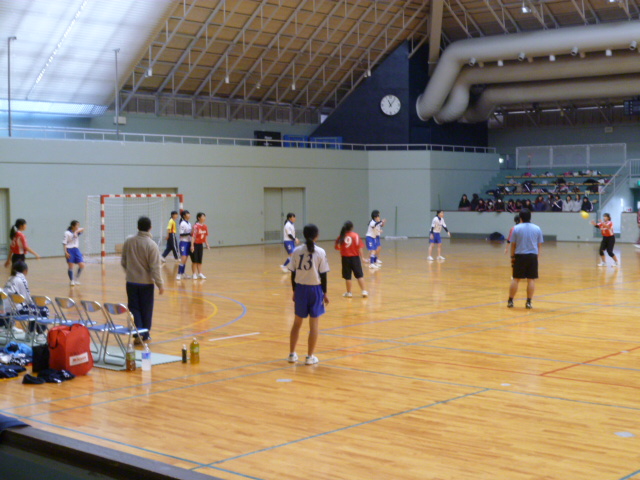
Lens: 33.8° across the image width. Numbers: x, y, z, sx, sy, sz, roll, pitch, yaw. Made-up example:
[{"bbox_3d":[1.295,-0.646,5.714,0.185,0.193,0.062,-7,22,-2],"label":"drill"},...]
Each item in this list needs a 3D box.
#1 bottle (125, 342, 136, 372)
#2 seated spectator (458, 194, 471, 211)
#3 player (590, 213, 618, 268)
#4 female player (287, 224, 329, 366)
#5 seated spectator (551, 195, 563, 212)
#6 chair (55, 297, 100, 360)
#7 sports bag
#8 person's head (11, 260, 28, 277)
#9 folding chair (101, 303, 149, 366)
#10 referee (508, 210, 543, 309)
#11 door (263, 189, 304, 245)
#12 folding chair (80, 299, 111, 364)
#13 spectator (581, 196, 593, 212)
[{"bbox_3d":[-2.208,1.368,12.300,0.105,0.310,0.100,-1,3,-3],"label":"bottle"},{"bbox_3d":[6.289,-1.304,45.862,0.520,1.270,0.700,2,3,42],"label":"seated spectator"},{"bbox_3d":[7.812,-0.042,28.829,0.680,1.450,0.520,-3,3,-40],"label":"player"},{"bbox_3d":[-0.161,0.666,12.765,0.500,1.680,0.360,0,3,20],"label":"female player"},{"bbox_3d":[9.622,-1.197,42.875,0.480,1.260,0.700,2,3,42],"label":"seated spectator"},{"bbox_3d":[-3.120,1.120,13.606,0.460,0.750,0.460,1,3,38],"label":"chair"},{"bbox_3d":[-2.940,1.273,12.392,0.310,0.550,0.440,1,3,30],"label":"sports bag"},{"bbox_3d":[-4.218,0.404,14.800,0.220,0.235,0.180,-3,4,-42],"label":"person's head"},{"bbox_3d":[-2.363,1.118,12.779,0.460,0.755,0.470,2,3,42],"label":"folding chair"},{"bbox_3d":[3.637,0.310,18.652,0.600,1.740,0.360,0,3,8],"label":"referee"},{"bbox_3d":[-1.459,-0.977,42.705,0.120,2.250,2.250,2,3,42],"label":"door"},{"bbox_3d":[-2.730,1.134,13.202,0.460,0.750,0.460,1,3,38],"label":"folding chair"},{"bbox_3d":[10.556,-1.125,41.588,0.450,1.120,0.550,2,4,42],"label":"spectator"}]

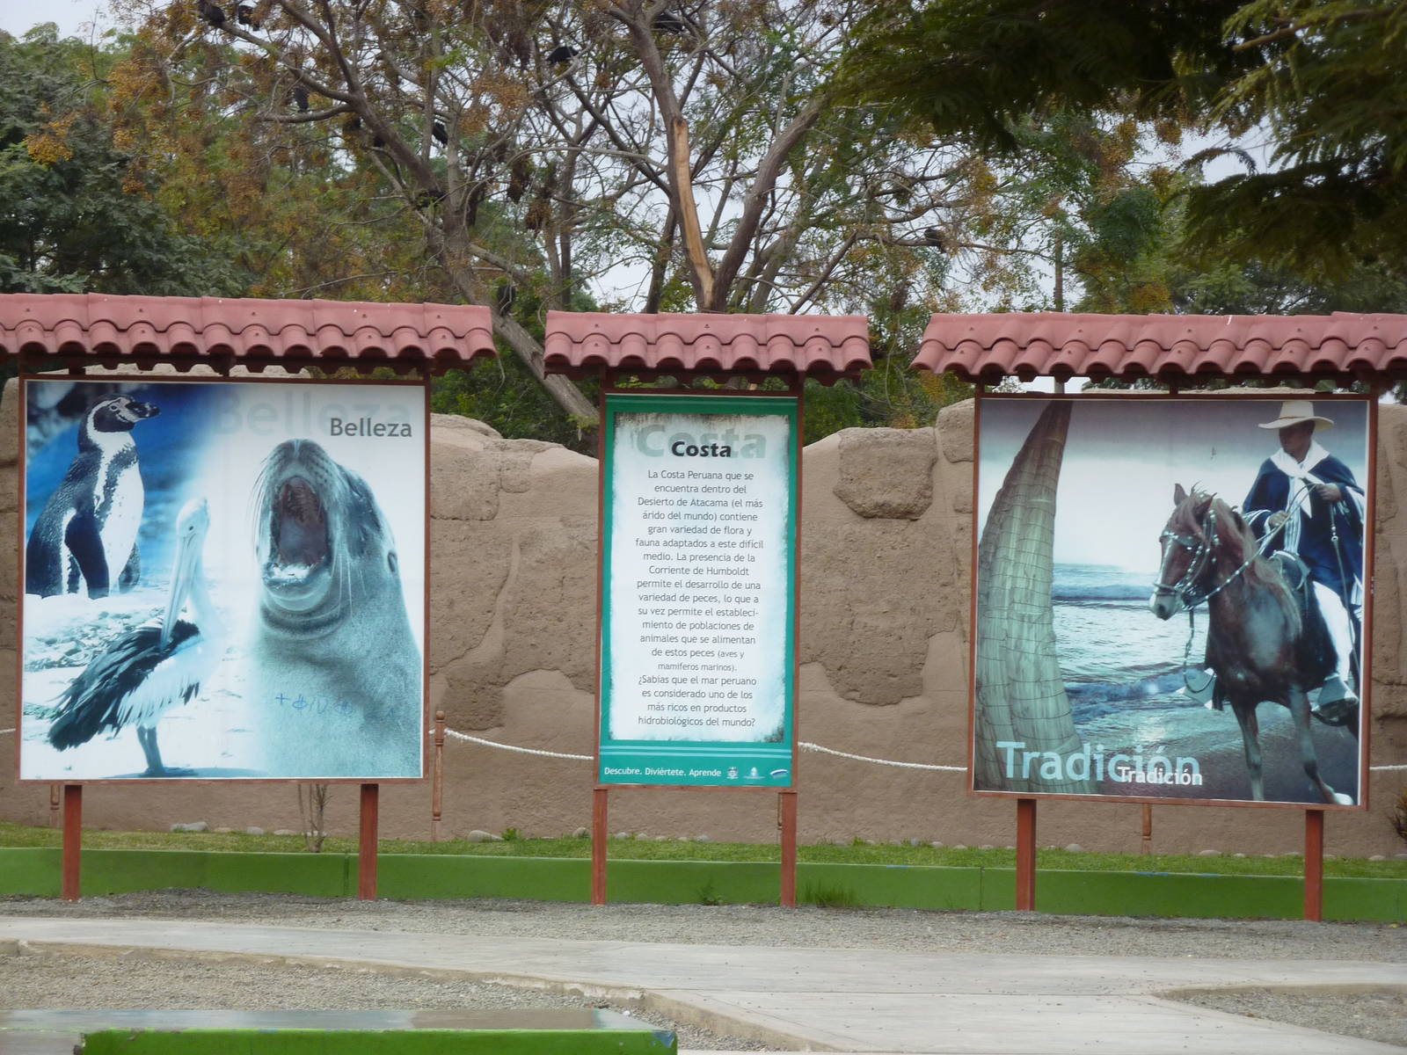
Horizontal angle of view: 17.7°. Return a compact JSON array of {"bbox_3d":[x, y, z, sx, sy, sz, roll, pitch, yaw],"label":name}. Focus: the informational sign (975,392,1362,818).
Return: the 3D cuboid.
[{"bbox_3d":[2.816,0.440,27.130,2.490,2.460,0.070,1,0,21],"label":"informational sign"}]

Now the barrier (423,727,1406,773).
[{"bbox_3d":[1.388,1.438,29.000,6.200,0.250,0.120,1,0,2],"label":"barrier"}]

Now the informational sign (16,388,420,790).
[{"bbox_3d":[-2.905,0.323,27.350,2.490,2.460,0.070,1,0,-12],"label":"informational sign"}]

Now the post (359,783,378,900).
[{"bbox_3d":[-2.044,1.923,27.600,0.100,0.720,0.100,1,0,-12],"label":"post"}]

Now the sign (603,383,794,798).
[{"bbox_3d":[-0.030,0.392,27.730,1.230,2.450,0.070,1,0,1],"label":"sign"}]

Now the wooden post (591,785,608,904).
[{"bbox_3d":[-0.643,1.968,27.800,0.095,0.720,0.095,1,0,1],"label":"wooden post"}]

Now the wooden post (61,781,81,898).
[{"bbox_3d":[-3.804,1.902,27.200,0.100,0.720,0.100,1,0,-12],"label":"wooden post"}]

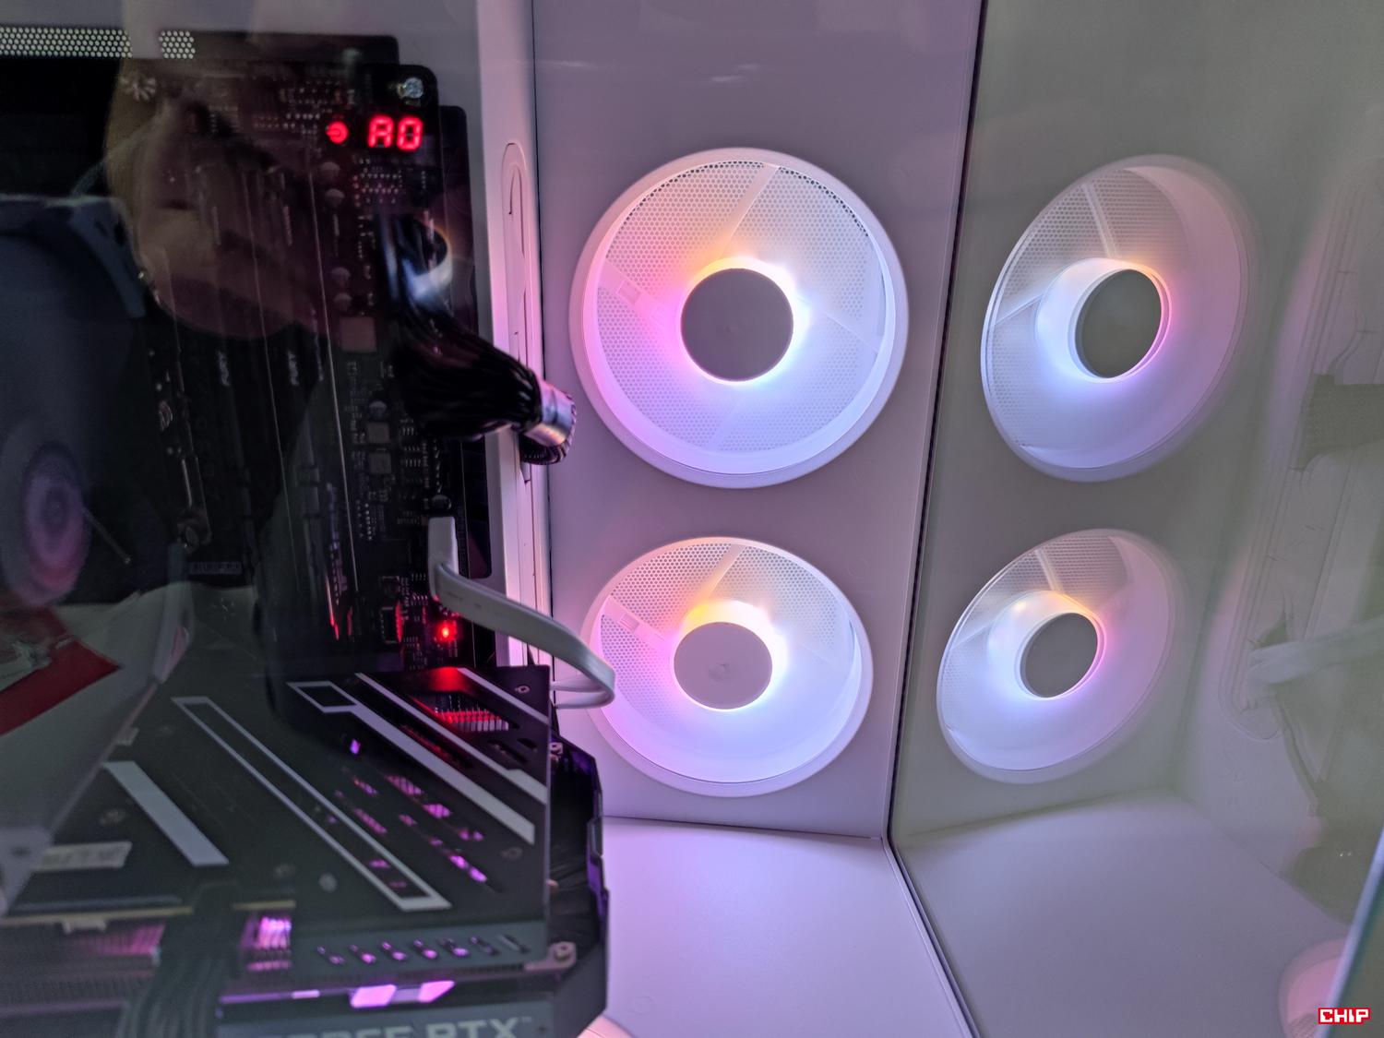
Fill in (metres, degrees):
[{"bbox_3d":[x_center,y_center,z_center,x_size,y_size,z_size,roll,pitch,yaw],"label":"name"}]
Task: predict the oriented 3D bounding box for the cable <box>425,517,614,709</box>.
[{"bbox_3d":[-0.055,0.032,0.314,0.057,0.074,0.046,-2,20,-8],"label":"cable"}]

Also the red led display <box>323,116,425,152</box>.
[{"bbox_3d":[-0.088,-0.108,0.269,0.027,0.009,0.007,-2,20,-8],"label":"red led display"}]

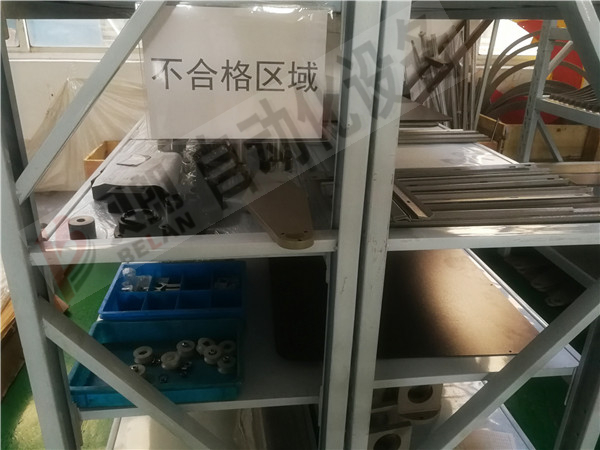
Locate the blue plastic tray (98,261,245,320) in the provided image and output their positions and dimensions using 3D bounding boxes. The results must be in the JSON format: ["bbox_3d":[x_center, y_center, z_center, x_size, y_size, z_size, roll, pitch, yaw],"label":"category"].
[{"bbox_3d":[-0.356,0.210,1.392,0.382,0.075,0.280,-1,23,-6],"label":"blue plastic tray"}]

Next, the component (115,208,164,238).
[{"bbox_3d":[-0.313,-0.001,0.935,0.086,0.045,0.086,-2,23,-8],"label":"component"}]

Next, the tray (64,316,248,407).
[{"bbox_3d":[-0.323,0.325,1.121,0.383,0.060,0.256,0,23,-4],"label":"tray"}]

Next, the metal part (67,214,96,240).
[{"bbox_3d":[-0.416,0.012,0.902,0.046,0.043,0.046,-2,23,-8],"label":"metal part"}]

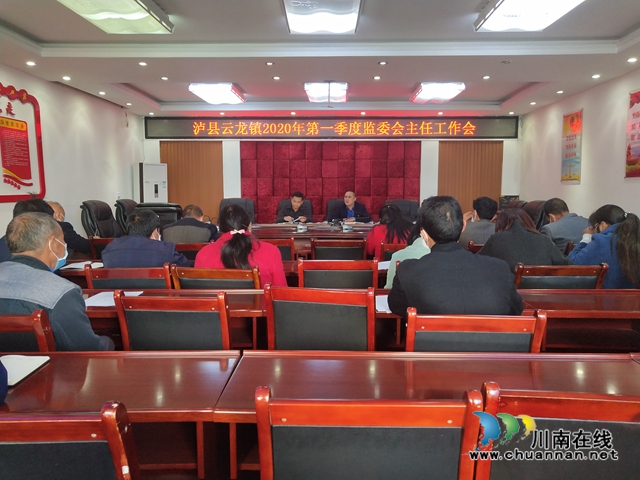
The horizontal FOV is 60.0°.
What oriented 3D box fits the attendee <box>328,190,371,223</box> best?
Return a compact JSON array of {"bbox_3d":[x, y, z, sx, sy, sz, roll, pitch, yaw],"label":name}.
[{"bbox_3d":[0.449,-0.056,8.450,0.600,1.340,0.750,0,5,2],"label":"attendee"}]

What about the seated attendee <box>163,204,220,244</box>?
[{"bbox_3d":[-1.213,0.290,5.198,0.540,1.240,0.750,0,5,2],"label":"seated attendee"}]

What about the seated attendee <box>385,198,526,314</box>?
[{"bbox_3d":[0.525,0.462,2.390,0.530,1.300,0.760,0,5,0],"label":"seated attendee"}]

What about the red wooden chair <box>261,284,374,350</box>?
[{"bbox_3d":[0.069,0.627,2.685,0.480,0.910,0.560,1,5,14],"label":"red wooden chair"}]

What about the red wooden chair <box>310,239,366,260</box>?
[{"bbox_3d":[0.175,0.435,5.261,0.530,0.940,0.560,0,5,2],"label":"red wooden chair"}]

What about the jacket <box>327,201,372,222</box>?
[{"bbox_3d":[0.453,-0.213,8.516,0.600,0.700,0.450,0,5,2],"label":"jacket"}]

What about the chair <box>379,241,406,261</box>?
[{"bbox_3d":[0.731,0.441,4.863,0.480,0.910,0.560,0,5,1],"label":"chair"}]

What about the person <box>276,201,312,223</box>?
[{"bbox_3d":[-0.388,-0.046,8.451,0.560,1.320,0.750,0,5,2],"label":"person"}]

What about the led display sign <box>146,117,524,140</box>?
[{"bbox_3d":[0.208,-1.896,9.397,6.320,0.368,0.100,0,5,2],"label":"led display sign"}]

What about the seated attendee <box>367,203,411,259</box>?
[{"bbox_3d":[0.651,0.290,5.198,0.500,1.240,0.750,0,5,2],"label":"seated attendee"}]

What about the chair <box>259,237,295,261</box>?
[{"bbox_3d":[-0.457,0.404,5.243,0.480,0.910,0.560,0,5,1],"label":"chair"}]

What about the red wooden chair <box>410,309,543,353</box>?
[{"bbox_3d":[0.555,0.667,2.223,0.480,0.910,0.560,0,5,3],"label":"red wooden chair"}]

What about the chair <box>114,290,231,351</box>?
[{"bbox_3d":[-0.604,0.644,2.623,0.480,0.910,0.560,0,5,3],"label":"chair"}]

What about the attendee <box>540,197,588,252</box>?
[{"bbox_3d":[2.100,0.254,4.972,0.530,1.260,0.760,-1,5,-8],"label":"attendee"}]

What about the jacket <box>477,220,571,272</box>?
[{"bbox_3d":[1.386,0.205,3.814,0.600,0.680,0.500,0,5,2],"label":"jacket"}]

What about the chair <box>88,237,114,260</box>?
[{"bbox_3d":[-1.804,0.405,5.233,0.480,0.910,0.560,0,5,2],"label":"chair"}]

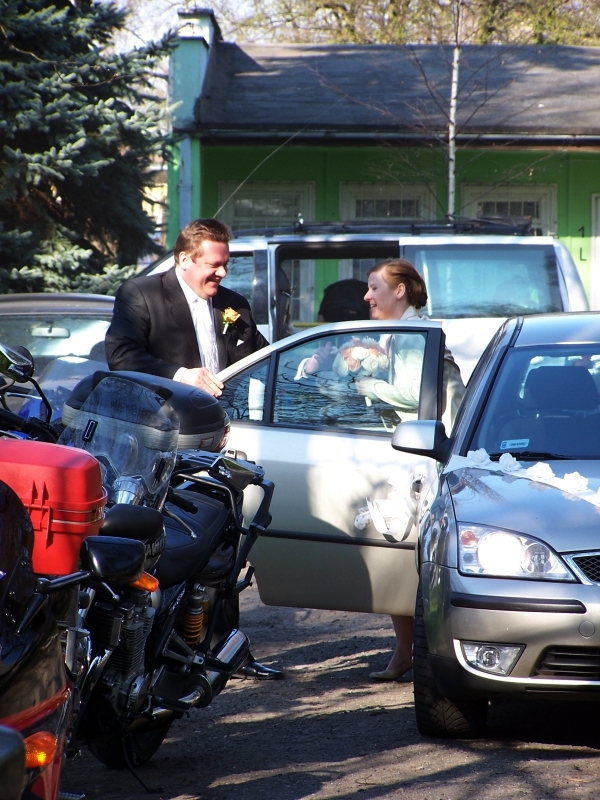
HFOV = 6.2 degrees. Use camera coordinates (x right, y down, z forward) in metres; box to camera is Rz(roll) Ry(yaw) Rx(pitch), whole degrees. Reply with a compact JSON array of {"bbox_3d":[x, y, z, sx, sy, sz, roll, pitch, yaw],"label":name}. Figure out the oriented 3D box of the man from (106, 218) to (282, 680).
[{"bbox_3d":[-0.418,0.187,21.200,0.600,1.770,0.460,-1,2,-41],"label":"man"}]

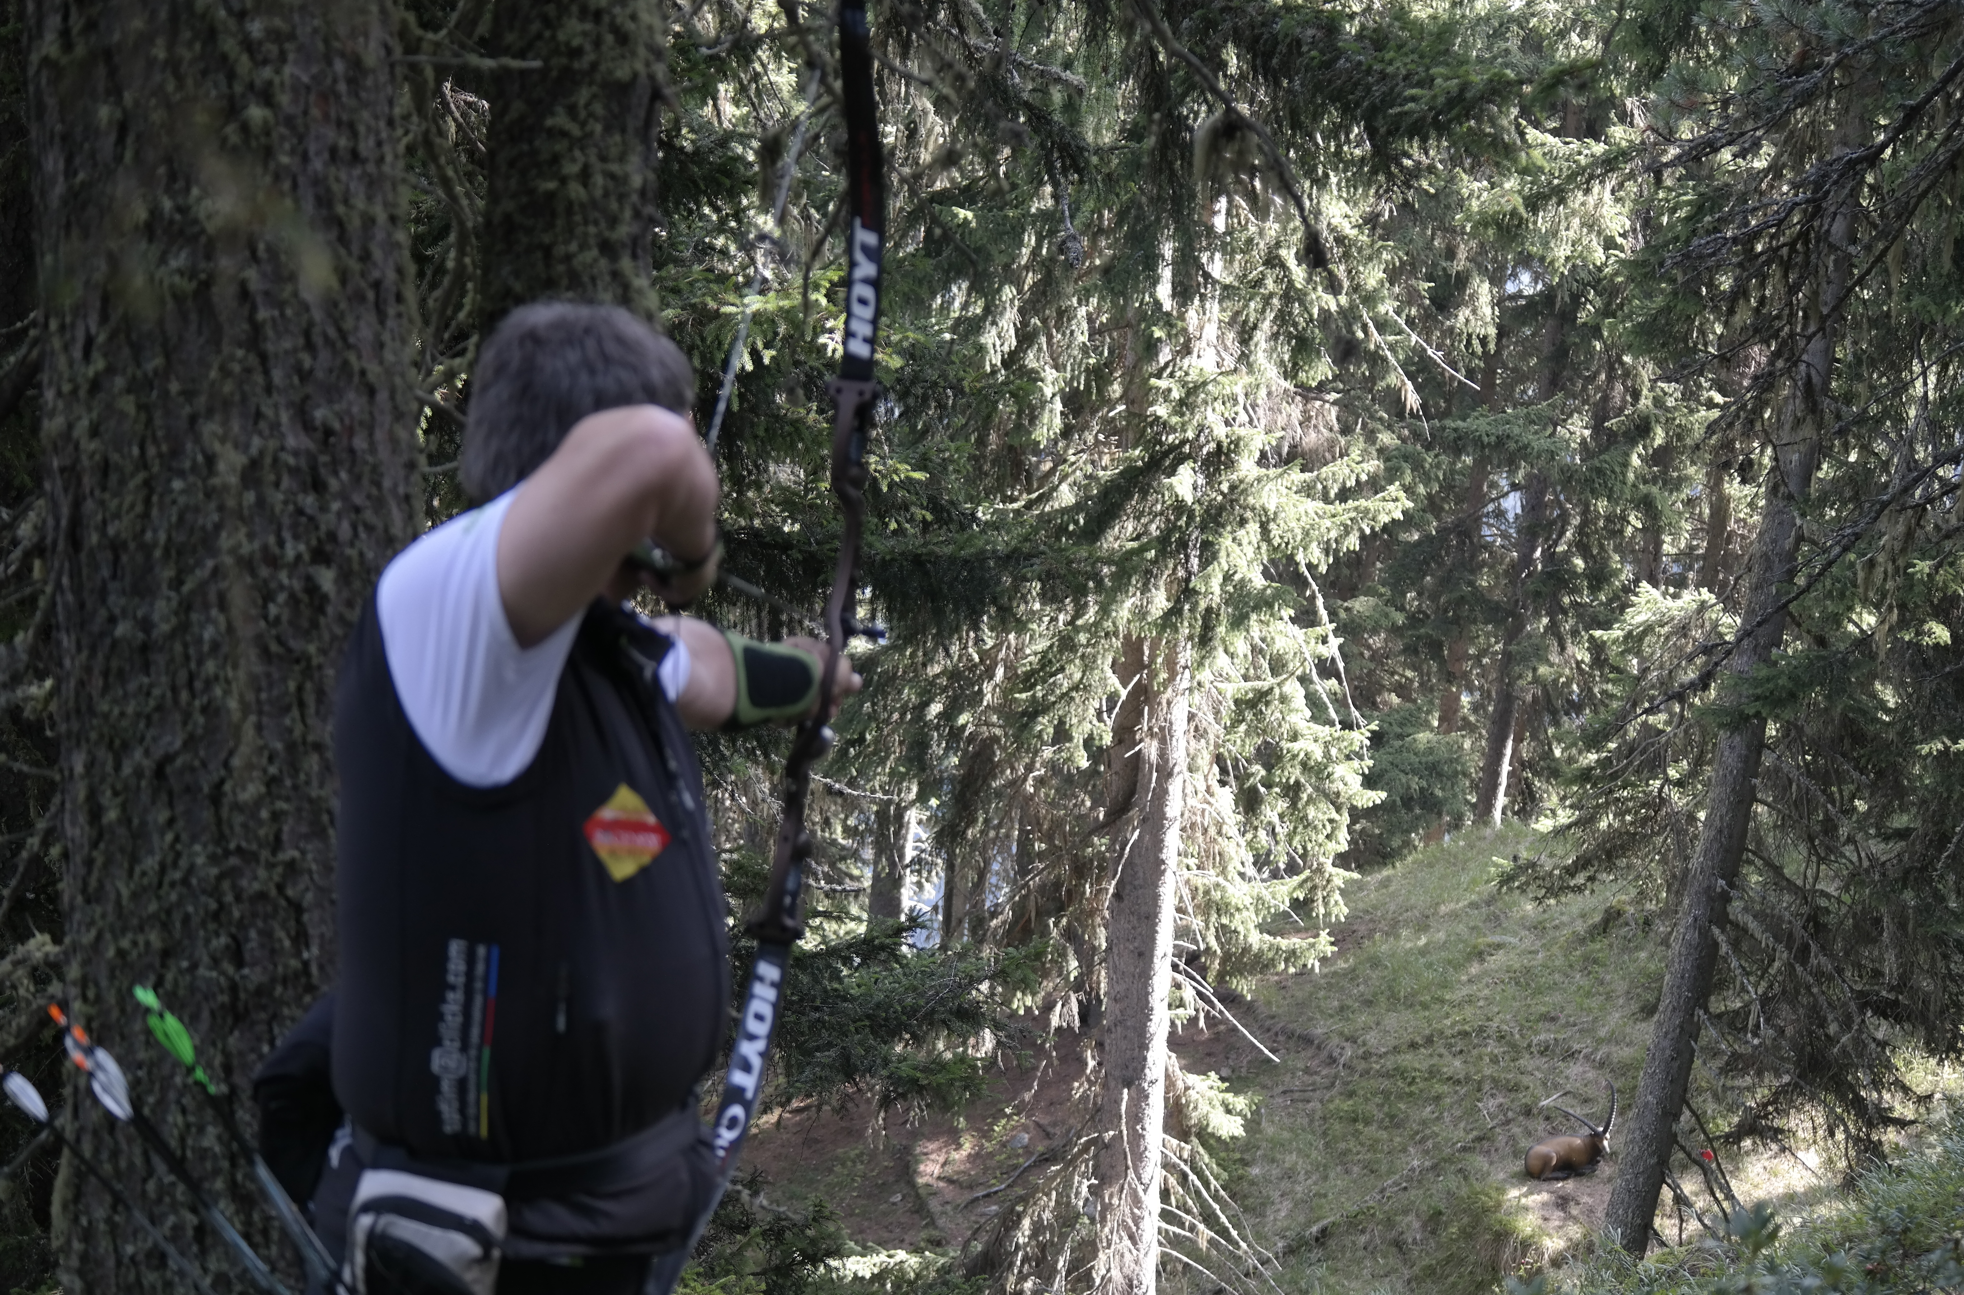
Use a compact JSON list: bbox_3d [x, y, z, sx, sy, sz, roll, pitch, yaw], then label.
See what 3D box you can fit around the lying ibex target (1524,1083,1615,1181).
[{"bbox_3d":[5.729,4.735,41.000,0.950,0.860,0.550,0,3,-24],"label":"lying ibex target"}]

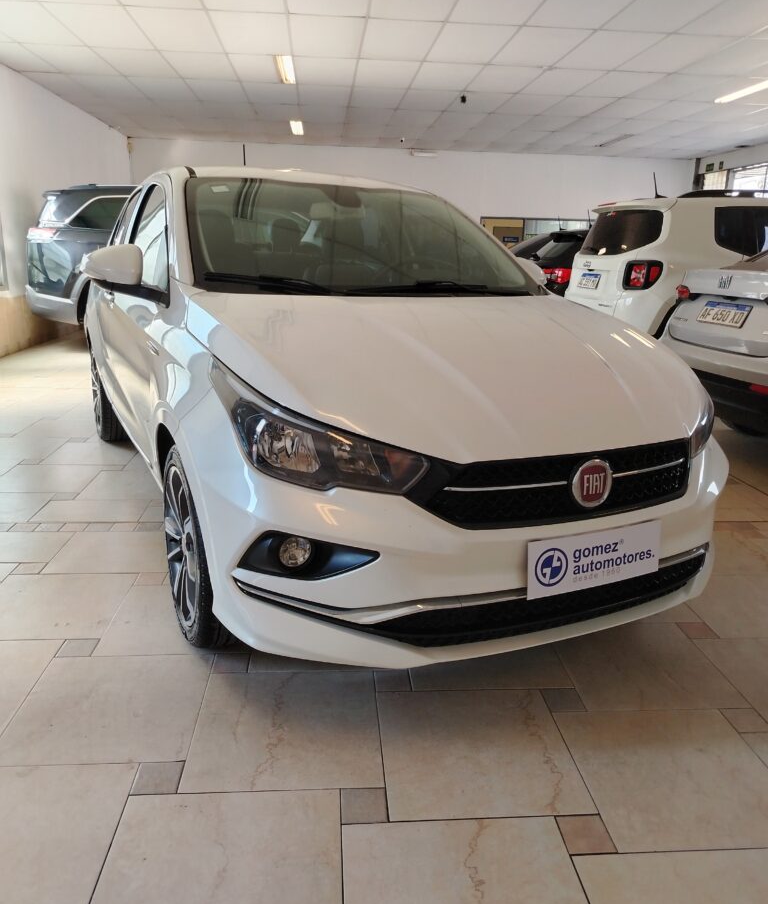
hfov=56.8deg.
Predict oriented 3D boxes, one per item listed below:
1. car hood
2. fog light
[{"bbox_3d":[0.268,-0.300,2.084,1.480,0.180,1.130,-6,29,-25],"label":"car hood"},{"bbox_3d":[-0.207,0.228,1.651,0.082,0.082,0.055,-6,17,-25],"label":"fog light"}]

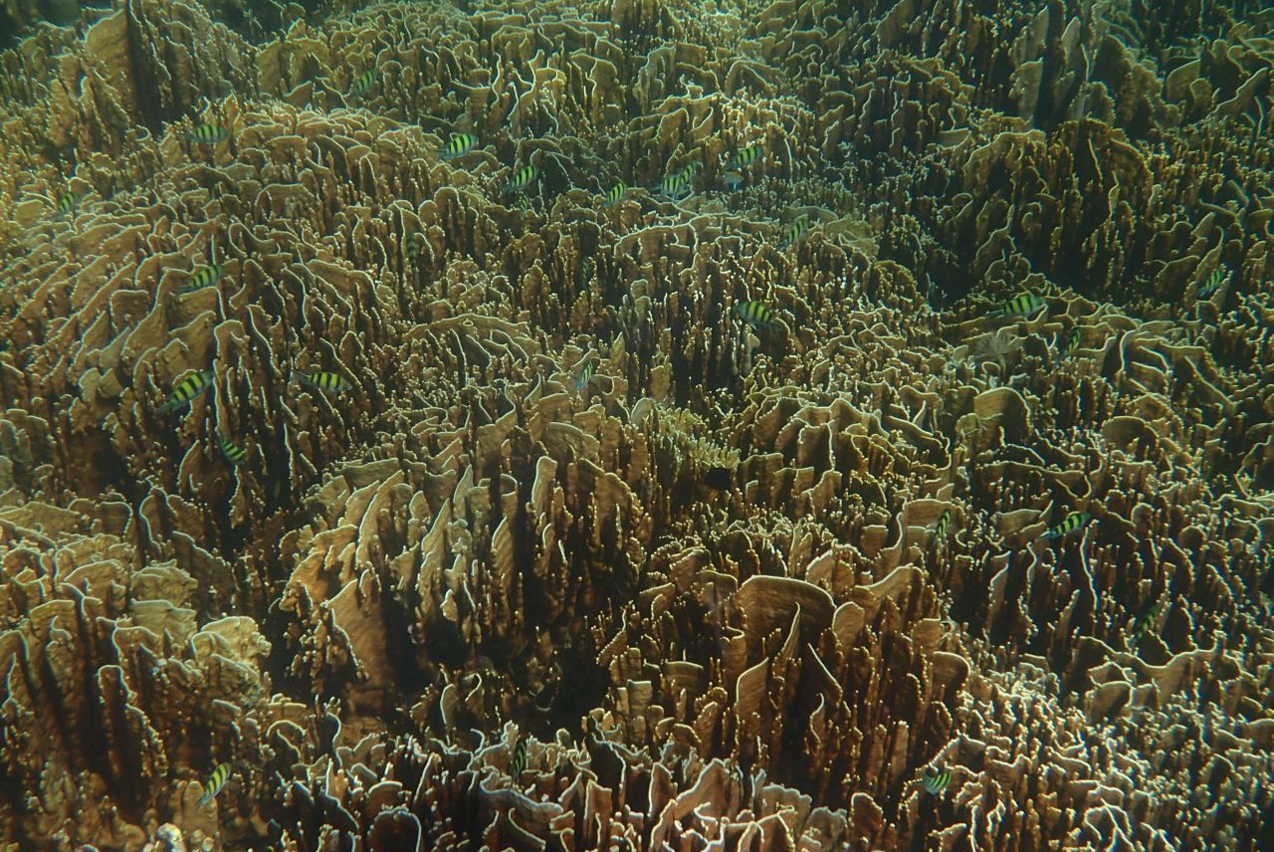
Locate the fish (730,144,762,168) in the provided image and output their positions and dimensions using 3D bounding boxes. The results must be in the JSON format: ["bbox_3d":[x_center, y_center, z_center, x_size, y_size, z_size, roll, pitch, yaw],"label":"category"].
[{"bbox_3d":[0.278,-0.688,3.750,0.125,0.052,0.021,-32,46,-24],"label":"fish"}]

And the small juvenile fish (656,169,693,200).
[{"bbox_3d":[0.084,-0.555,3.400,0.098,0.041,0.017,5,35,6],"label":"small juvenile fish"}]

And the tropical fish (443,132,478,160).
[{"bbox_3d":[-0.403,-0.626,3.300,0.108,0.045,0.018,-25,42,-22],"label":"tropical fish"}]

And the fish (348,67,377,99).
[{"bbox_3d":[-0.764,-0.958,4.100,0.022,0.055,0.130,15,54,20],"label":"fish"}]

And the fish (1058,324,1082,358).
[{"bbox_3d":[0.852,-0.168,2.900,0.018,0.045,0.108,18,46,23],"label":"fish"}]

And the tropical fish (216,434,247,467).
[{"bbox_3d":[-0.771,0.044,2.800,0.016,0.039,0.093,-31,76,-36],"label":"tropical fish"}]

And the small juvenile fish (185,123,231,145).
[{"bbox_3d":[-1.023,-0.692,3.500,0.108,0.045,0.018,-4,35,-7],"label":"small juvenile fish"}]

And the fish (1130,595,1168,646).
[{"bbox_3d":[0.904,0.342,2.600,0.018,0.044,0.105,25,50,31],"label":"fish"}]

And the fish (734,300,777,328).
[{"bbox_3d":[0.254,-0.243,3.200,0.118,0.050,0.020,25,42,21],"label":"fish"}]

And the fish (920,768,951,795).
[{"bbox_3d":[0.501,0.591,2.450,0.105,0.044,0.018,-11,37,-23],"label":"fish"}]

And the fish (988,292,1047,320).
[{"bbox_3d":[0.789,-0.251,3.050,0.127,0.053,0.022,-13,37,-4],"label":"fish"}]

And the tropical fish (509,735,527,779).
[{"bbox_3d":[-0.208,0.585,2.600,0.017,0.042,0.100,5,39,7],"label":"tropical fish"}]

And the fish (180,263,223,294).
[{"bbox_3d":[-0.919,-0.311,3.100,0.102,0.043,0.017,-30,44,-21],"label":"fish"}]

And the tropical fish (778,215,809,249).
[{"bbox_3d":[0.357,-0.441,3.350,0.021,0.052,0.125,23,52,28],"label":"tropical fish"}]

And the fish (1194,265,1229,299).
[{"bbox_3d":[1.249,-0.313,3.200,0.021,0.052,0.125,27,54,32],"label":"fish"}]

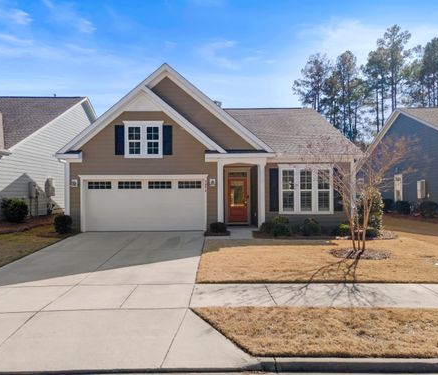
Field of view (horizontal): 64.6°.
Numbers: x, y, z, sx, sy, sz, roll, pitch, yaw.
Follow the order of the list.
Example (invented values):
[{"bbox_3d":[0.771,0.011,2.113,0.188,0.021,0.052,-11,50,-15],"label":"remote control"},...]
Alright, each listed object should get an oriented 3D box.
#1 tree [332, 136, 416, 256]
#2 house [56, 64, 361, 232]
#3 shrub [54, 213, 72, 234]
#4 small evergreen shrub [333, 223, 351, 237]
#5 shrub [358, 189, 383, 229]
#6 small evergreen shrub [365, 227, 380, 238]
[{"bbox_3d":[4.857,0.220,10.900,2.650,3.620,2.600,0,0,0],"label":"tree"},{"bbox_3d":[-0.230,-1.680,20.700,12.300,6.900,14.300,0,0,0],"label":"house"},{"bbox_3d":[-6.109,1.446,13.550,0.710,0.780,0.700,0,0,0],"label":"shrub"},{"bbox_3d":[4.845,1.655,13.600,0.700,0.560,0.680,0,0,0],"label":"small evergreen shrub"},{"bbox_3d":[6.467,0.939,14.800,1.100,1.800,1.050,0,0,0],"label":"shrub"},{"bbox_3d":[5.933,1.739,13.400,0.560,0.480,0.550,0,0,0],"label":"small evergreen shrub"}]

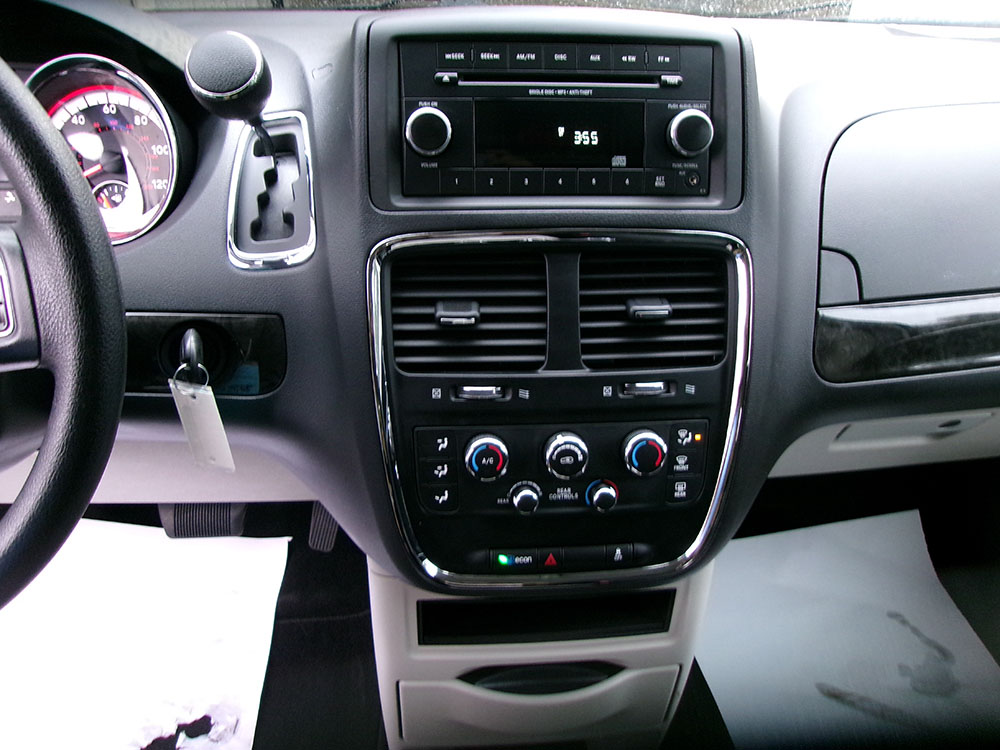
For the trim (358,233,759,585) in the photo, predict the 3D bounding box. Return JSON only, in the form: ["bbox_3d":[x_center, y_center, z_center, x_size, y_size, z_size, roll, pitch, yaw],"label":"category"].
[{"bbox_3d":[0.040,0.024,0.497,0.238,0.227,0.027,-2,7,-7],"label":"trim"}]

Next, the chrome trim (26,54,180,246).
[{"bbox_3d":[-0.280,-0.152,0.534,0.125,0.125,0.020,3,9,2],"label":"chrome trim"}]

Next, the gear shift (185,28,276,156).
[{"bbox_3d":[-0.138,-0.143,0.432,0.047,0.050,0.118,0,-5,-3],"label":"gear shift"}]

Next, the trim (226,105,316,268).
[{"bbox_3d":[-0.145,-0.117,0.498,0.053,0.098,0.018,0,1,-2],"label":"trim"}]

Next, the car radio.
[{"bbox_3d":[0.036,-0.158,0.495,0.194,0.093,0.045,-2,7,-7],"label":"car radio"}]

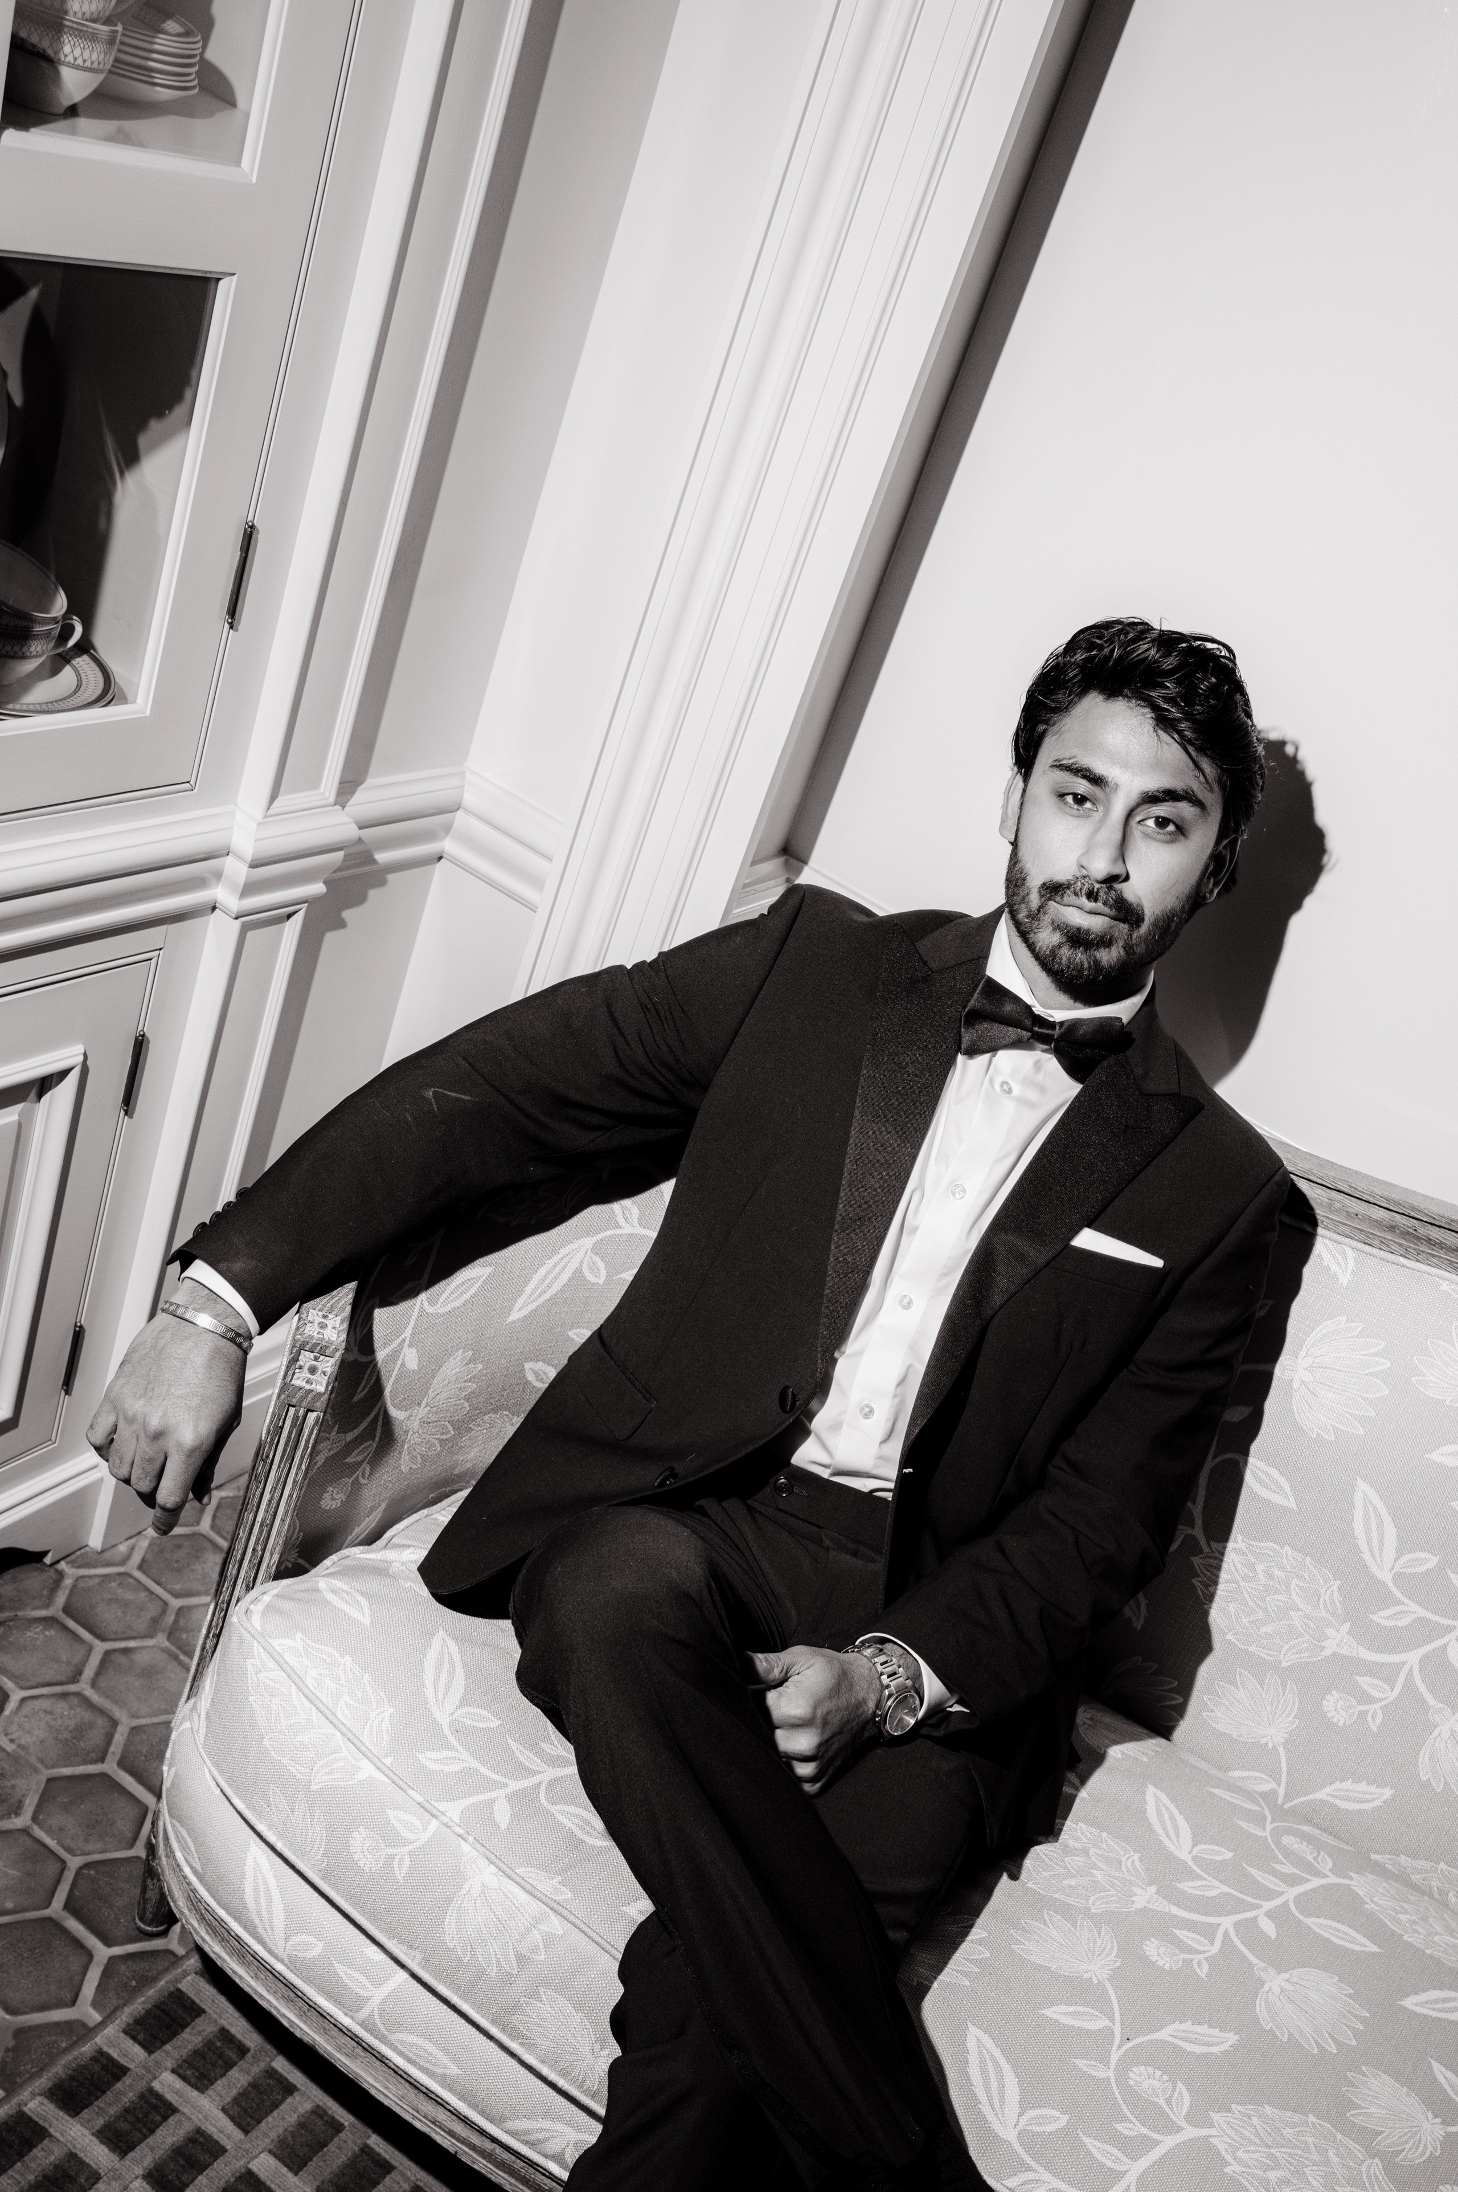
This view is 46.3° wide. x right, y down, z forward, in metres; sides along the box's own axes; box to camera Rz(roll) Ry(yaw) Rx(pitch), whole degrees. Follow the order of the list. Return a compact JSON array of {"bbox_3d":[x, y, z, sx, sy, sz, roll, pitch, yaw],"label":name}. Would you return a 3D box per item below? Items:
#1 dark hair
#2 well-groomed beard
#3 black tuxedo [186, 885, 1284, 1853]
[{"bbox_3d":[0.307,-0.253,1.270,0.175,0.175,0.210,20,13,9],"label":"dark hair"},{"bbox_3d":[0.262,-0.130,1.225,0.140,0.100,0.110,20,13,9],"label":"well-groomed beard"},{"bbox_3d":[0.057,0.182,1.365,0.690,0.580,0.560,29,26,16],"label":"black tuxedo"}]

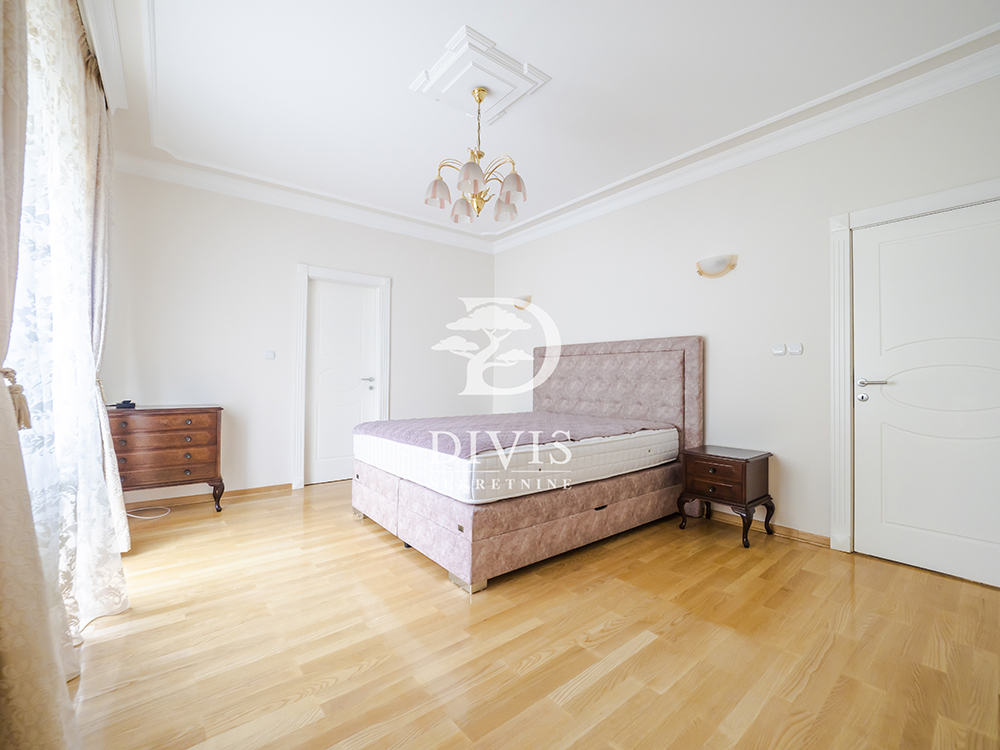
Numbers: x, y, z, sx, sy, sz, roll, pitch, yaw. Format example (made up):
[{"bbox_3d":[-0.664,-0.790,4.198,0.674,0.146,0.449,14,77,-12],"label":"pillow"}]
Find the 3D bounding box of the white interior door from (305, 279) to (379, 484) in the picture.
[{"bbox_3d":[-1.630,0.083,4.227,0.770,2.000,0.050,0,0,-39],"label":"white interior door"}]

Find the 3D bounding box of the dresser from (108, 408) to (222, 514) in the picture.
[{"bbox_3d":[-2.594,0.677,3.071,0.800,0.820,0.450,0,0,-39],"label":"dresser"}]

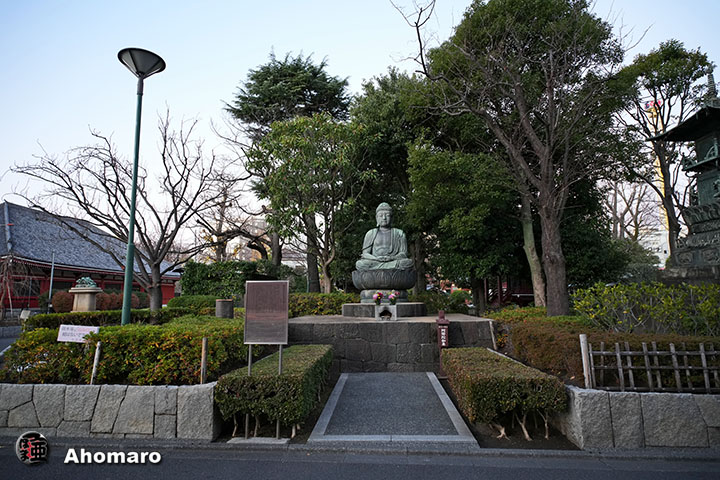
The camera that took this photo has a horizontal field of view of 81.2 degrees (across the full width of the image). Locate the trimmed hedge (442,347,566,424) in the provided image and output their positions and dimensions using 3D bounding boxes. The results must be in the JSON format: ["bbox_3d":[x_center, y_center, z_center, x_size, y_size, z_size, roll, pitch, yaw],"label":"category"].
[{"bbox_3d":[1.660,1.785,5.470,0.900,0.460,2.600,0,-7,3],"label":"trimmed hedge"}]

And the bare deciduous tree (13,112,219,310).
[{"bbox_3d":[-5.350,-0.471,9.434,4.300,4.550,3.900,0,-7,0],"label":"bare deciduous tree"}]

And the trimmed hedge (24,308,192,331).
[{"bbox_3d":[-5.150,1.671,8.760,3.200,0.400,0.600,2,-7,-13],"label":"trimmed hedge"}]

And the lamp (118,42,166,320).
[{"bbox_3d":[-4.170,-0.972,7.783,0.820,5.050,0.820,0,-7,0],"label":"lamp"}]

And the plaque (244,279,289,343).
[{"bbox_3d":[-0.990,0.770,4.499,0.455,0.660,0.040,0,-7,0],"label":"plaque"}]

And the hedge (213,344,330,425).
[{"bbox_3d":[-0.940,1.812,5.567,0.920,0.500,2.650,0,-7,3],"label":"hedge"}]

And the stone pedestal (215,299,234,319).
[{"bbox_3d":[-3.020,1.538,9.381,0.390,0.420,0.390,0,-7,0],"label":"stone pedestal"}]

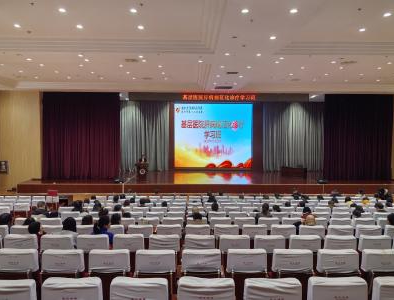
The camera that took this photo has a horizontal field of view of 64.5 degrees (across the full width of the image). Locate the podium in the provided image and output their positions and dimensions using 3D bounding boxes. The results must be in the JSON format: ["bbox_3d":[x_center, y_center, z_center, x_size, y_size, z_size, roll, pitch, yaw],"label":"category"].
[{"bbox_3d":[-3.832,1.466,22.100,0.800,1.120,0.550,0,3,-1],"label":"podium"}]

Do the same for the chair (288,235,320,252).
[{"bbox_3d":[1.669,1.797,5.103,0.490,0.950,0.600,0,1,-1],"label":"chair"}]

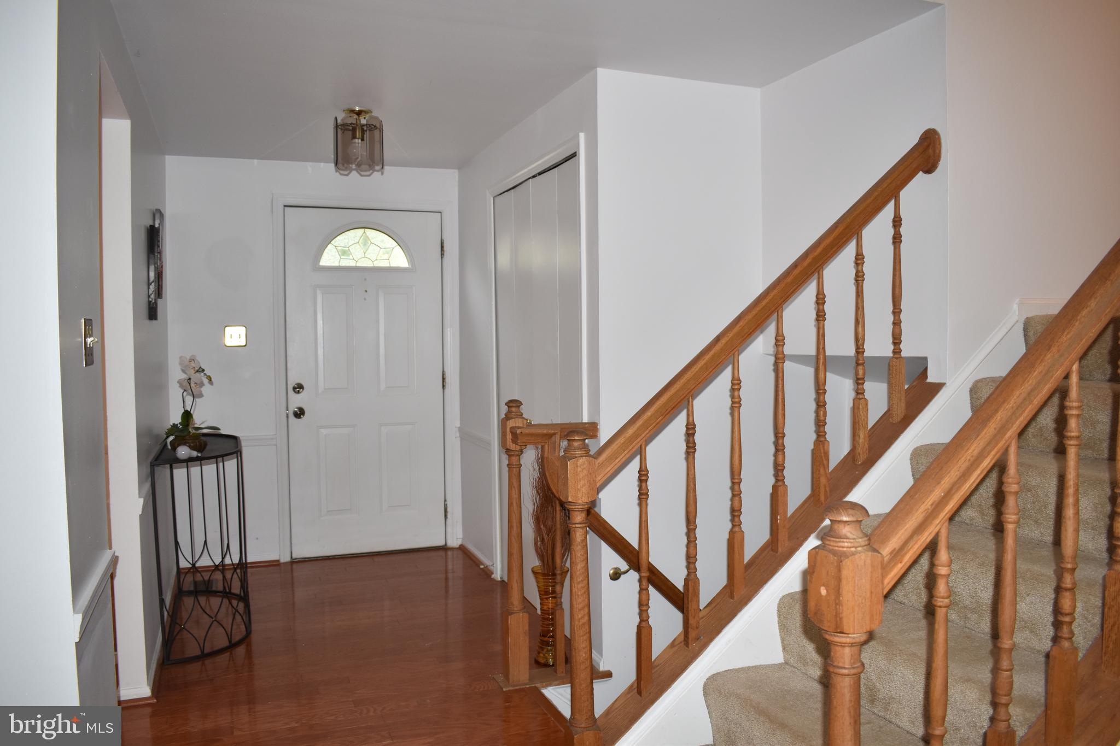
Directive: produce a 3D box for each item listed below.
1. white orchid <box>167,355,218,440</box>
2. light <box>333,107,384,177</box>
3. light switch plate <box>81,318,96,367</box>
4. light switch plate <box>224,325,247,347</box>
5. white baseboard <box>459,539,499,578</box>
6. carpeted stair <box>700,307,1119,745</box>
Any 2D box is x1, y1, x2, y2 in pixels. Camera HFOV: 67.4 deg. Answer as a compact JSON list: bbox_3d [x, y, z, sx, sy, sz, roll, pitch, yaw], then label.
[{"bbox_3d":[-1.549,0.106,3.536,0.210,0.370,0.200,-1,3,-21],"label":"white orchid"},{"bbox_3d":[-0.882,-1.010,3.676,0.220,0.285,0.220,-1,3,-21],"label":"light"},{"bbox_3d":[-1.124,-0.073,2.005,0.012,0.116,0.120,-1,3,-21],"label":"light switch plate"},{"bbox_3d":[-1.783,-0.203,4.620,0.118,0.117,0.010,-1,3,-21],"label":"light switch plate"},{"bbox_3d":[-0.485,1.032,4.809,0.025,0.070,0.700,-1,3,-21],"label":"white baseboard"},{"bbox_3d":[0.944,0.515,1.946,1.450,1.330,0.890,-1,3,-21],"label":"carpeted stair"}]

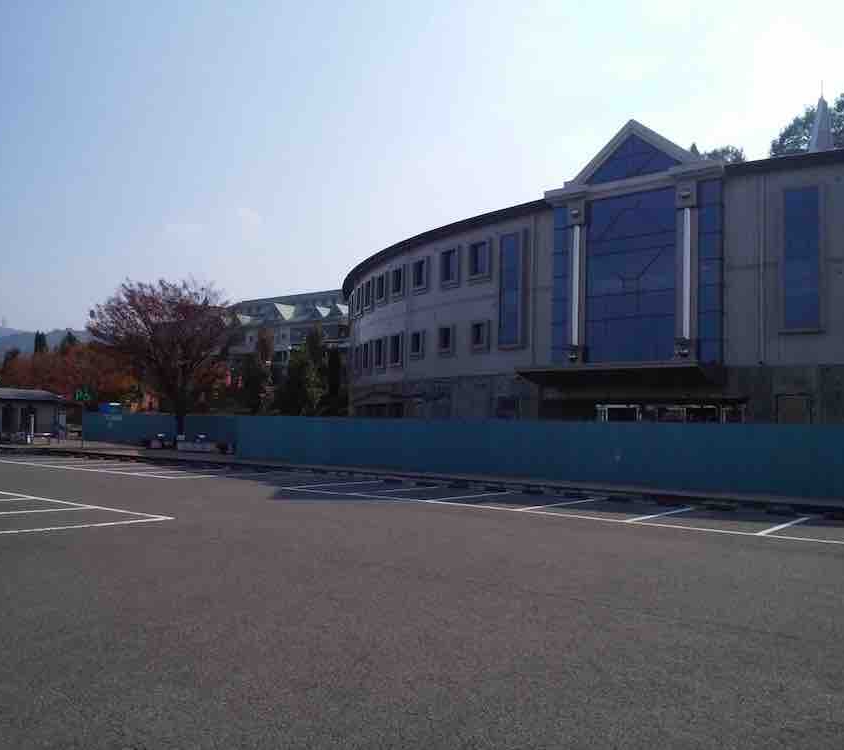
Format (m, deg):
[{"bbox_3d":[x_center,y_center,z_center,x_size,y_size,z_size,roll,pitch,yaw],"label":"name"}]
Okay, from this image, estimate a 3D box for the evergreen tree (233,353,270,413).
[{"bbox_3d":[-11.730,1.590,54.000,2.800,6.300,2.800,2,-4,0],"label":"evergreen tree"}]

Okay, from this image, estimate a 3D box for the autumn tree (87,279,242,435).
[{"bbox_3d":[-14.750,-0.710,44.500,8.800,9.580,8.300,2,-4,0],"label":"autumn tree"}]

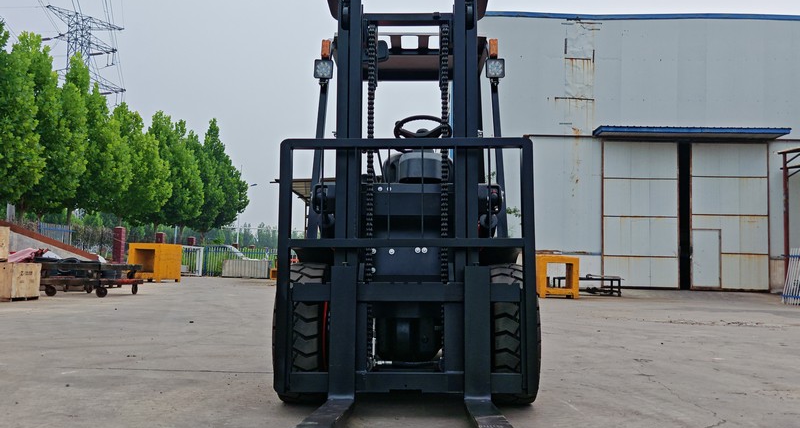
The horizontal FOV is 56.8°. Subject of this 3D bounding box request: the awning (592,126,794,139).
[{"bbox_3d":[9.480,-2.718,24.300,6.250,0.320,1.000,0,-4,5],"label":"awning"}]

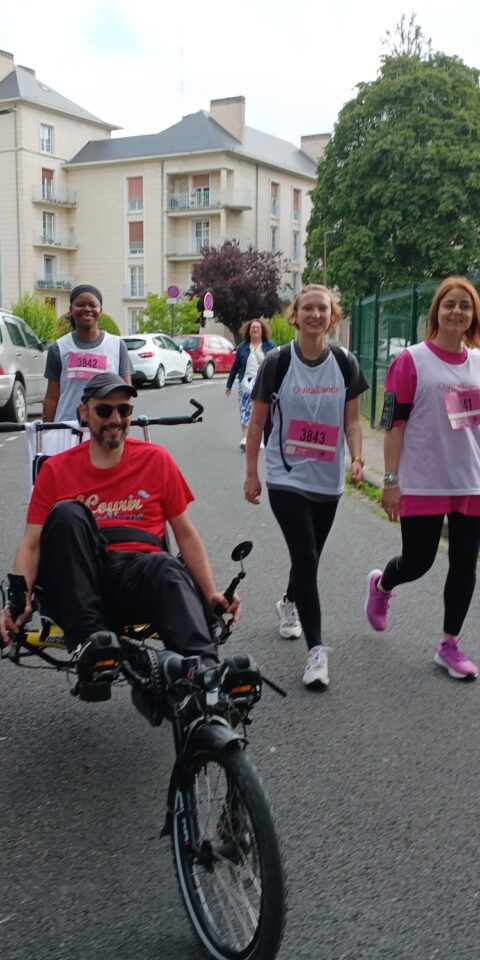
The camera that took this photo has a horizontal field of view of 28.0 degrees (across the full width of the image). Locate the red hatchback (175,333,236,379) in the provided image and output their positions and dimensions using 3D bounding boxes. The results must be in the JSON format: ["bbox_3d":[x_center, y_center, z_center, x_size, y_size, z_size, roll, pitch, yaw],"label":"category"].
[{"bbox_3d":[-1.207,-4.361,33.928,1.700,1.480,3.820,4,9,22],"label":"red hatchback"}]

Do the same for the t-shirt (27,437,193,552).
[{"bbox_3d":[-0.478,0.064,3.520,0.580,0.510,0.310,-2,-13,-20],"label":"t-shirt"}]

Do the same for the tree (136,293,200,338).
[{"bbox_3d":[-3.014,-6.255,40.527,2.800,3.320,2.700,1,8,0],"label":"tree"}]

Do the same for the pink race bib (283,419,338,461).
[{"bbox_3d":[0.303,-0.165,4.020,0.212,0.150,0.015,10,7,-7],"label":"pink race bib"}]

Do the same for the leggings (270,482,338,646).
[{"bbox_3d":[0.245,0.285,4.306,0.340,0.800,0.660,-1,9,-14],"label":"leggings"}]

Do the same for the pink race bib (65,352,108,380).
[{"bbox_3d":[-0.842,-0.624,5.300,0.212,0.150,0.015,4,7,-14],"label":"pink race bib"}]

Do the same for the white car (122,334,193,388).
[{"bbox_3d":[-2.578,-3.418,27.297,1.760,1.450,4.060,3,9,14],"label":"white car"}]

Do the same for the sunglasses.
[{"bbox_3d":[-0.465,-0.254,3.398,0.145,0.048,0.145,-3,9,-27],"label":"sunglasses"}]

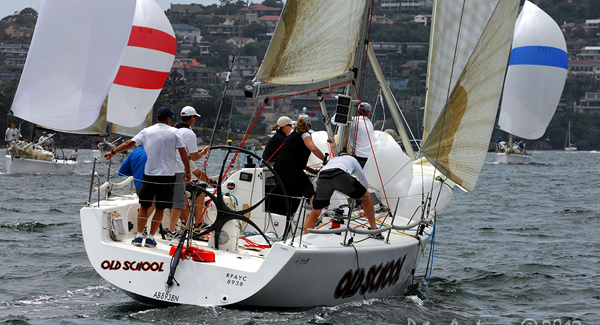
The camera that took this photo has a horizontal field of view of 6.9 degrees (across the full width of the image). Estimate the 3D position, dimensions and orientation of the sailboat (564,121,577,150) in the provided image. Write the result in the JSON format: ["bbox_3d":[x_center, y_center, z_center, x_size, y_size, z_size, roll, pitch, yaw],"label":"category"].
[{"bbox_3d":[100.169,-9.628,1850.000,2.800,10.920,8.500,0,0,-30],"label":"sailboat"}]

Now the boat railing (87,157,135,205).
[{"bbox_3d":[-2.435,0.244,64.200,0.200,0.600,1.900,11,3,18],"label":"boat railing"}]

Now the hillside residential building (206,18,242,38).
[{"bbox_3d":[-33.028,-59.450,2200.000,16.000,8.500,11.000,0,0,0],"label":"hillside residential building"}]

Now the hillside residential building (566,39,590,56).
[{"bbox_3d":[118.995,-49.492,2150.000,12.000,6.800,10.000,0,0,0],"label":"hillside residential building"}]

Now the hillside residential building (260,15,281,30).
[{"bbox_3d":[-12.550,-61.652,2200.000,12.000,6.500,10.000,0,0,0],"label":"hillside residential building"}]

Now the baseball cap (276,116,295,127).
[{"bbox_3d":[-0.172,-0.540,66.300,0.270,0.150,0.180,0,0,-19],"label":"baseball cap"}]

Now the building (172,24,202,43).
[{"bbox_3d":[-46.839,-53.917,2080.000,12.910,8.120,11.000,0,0,-3],"label":"building"}]

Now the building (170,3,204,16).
[{"bbox_3d":[-51.794,-69.979,2300.000,15.500,6.500,10.000,0,0,0],"label":"building"}]

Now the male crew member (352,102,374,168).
[{"bbox_3d":[0.839,-0.028,69.300,0.550,1.650,0.450,0,0,6],"label":"male crew member"}]

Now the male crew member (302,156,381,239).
[{"bbox_3d":[0.553,0.449,65.000,0.980,1.130,0.850,0,0,9],"label":"male crew member"}]

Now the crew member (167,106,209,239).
[{"bbox_3d":[-1.493,0.133,66.300,0.550,1.780,0.550,0,0,-42],"label":"crew member"}]

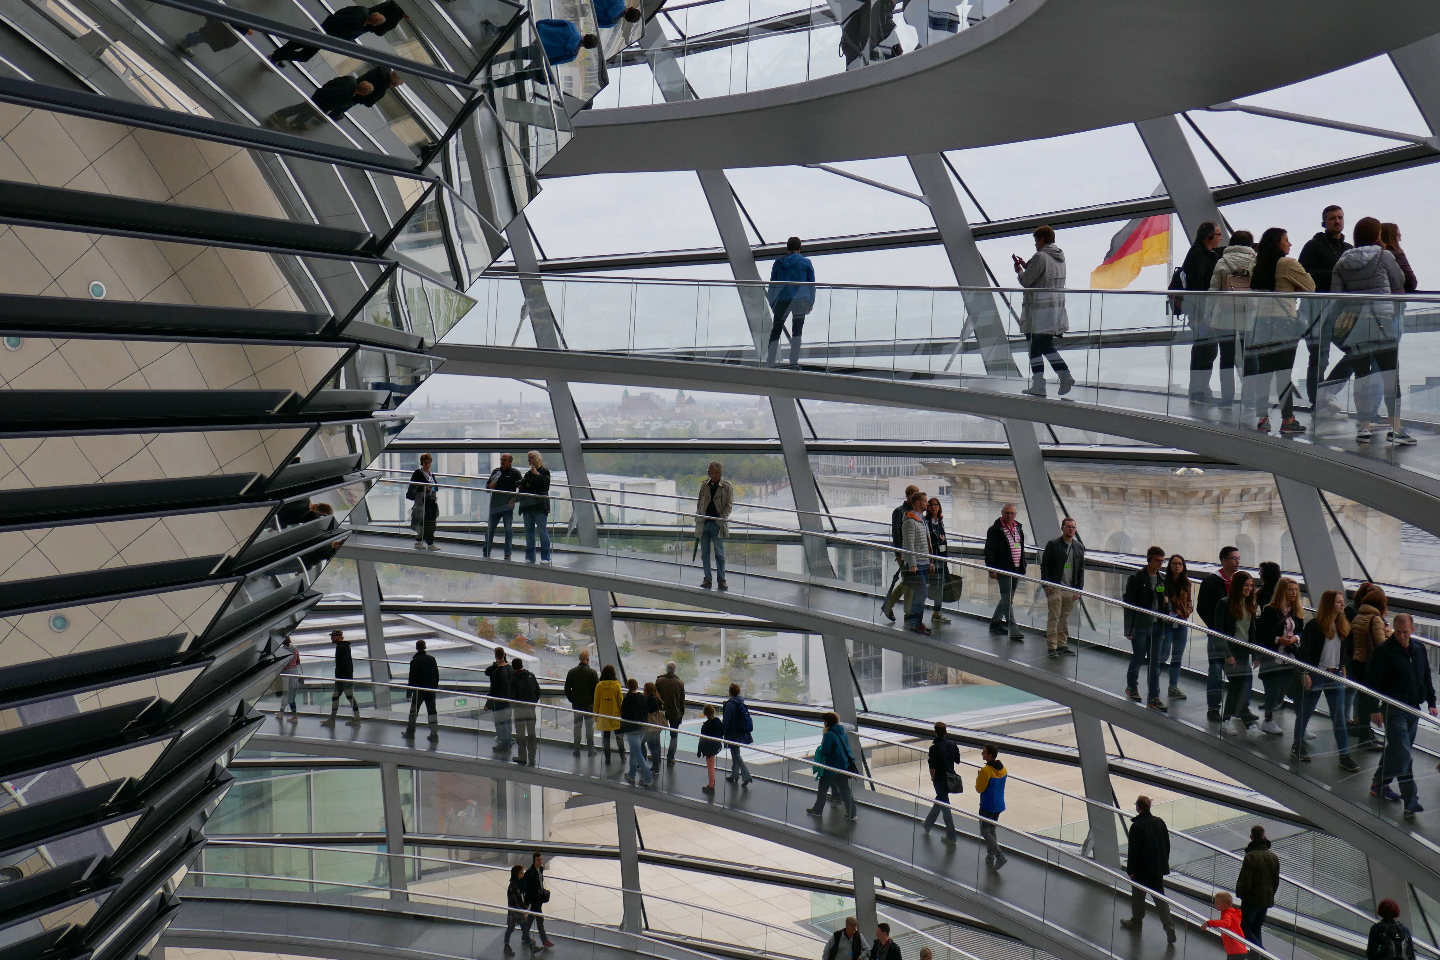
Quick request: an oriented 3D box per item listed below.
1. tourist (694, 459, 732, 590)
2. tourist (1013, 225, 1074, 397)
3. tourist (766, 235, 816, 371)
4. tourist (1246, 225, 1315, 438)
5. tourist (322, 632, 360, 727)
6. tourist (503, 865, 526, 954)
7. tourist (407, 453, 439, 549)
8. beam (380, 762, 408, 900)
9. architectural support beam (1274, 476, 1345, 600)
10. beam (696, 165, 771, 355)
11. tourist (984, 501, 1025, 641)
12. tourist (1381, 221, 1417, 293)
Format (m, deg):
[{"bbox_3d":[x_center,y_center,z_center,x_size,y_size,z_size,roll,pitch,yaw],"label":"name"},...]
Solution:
[{"bbox_3d":[-0.083,0.670,21.150,0.560,1.810,0.380,0,3,13],"label":"tourist"},{"bbox_3d":[3.481,-1.803,15.420,0.600,1.814,0.500,3,5,45],"label":"tourist"},{"bbox_3d":[0.952,-2.327,18.900,0.600,1.760,0.420,0,3,3],"label":"tourist"},{"bbox_3d":[4.528,-1.211,11.650,0.420,1.670,0.500,-2,3,-30],"label":"tourist"},{"bbox_3d":[-6.958,3.622,26.390,0.740,1.729,0.460,0,3,6],"label":"tourist"},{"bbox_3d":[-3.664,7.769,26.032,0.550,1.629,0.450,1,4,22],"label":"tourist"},{"bbox_3d":[-4.879,0.343,23.700,0.400,1.560,0.460,2,4,34],"label":"tourist"},{"bbox_3d":[-6.576,7.091,29.239,0.320,2.978,0.340,0,11,5],"label":"beam"},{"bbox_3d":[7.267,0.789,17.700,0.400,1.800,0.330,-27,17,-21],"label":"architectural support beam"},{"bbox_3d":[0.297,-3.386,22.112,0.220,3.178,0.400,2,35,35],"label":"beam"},{"bbox_3d":[3.821,1.200,19.274,0.530,1.757,0.500,-3,4,-36],"label":"tourist"},{"bbox_3d":[5.620,-1.305,12.100,0.440,1.690,0.480,-1,3,-16],"label":"tourist"}]

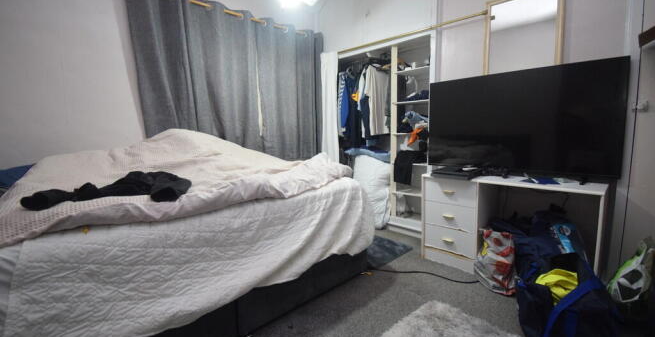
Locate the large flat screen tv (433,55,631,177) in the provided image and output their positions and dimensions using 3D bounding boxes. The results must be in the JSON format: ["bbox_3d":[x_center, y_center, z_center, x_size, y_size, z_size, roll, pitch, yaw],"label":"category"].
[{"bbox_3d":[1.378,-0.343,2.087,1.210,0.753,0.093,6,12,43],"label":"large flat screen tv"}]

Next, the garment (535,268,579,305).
[{"bbox_3d":[1.190,0.615,1.426,0.203,0.139,0.209,6,12,43],"label":"garment"}]

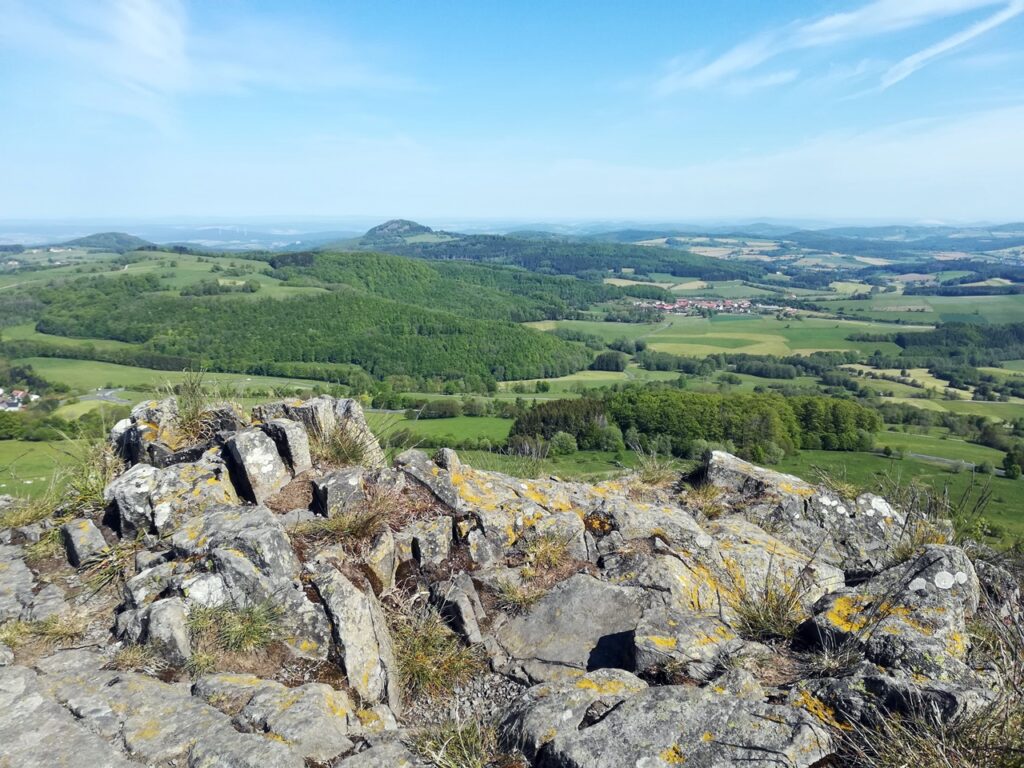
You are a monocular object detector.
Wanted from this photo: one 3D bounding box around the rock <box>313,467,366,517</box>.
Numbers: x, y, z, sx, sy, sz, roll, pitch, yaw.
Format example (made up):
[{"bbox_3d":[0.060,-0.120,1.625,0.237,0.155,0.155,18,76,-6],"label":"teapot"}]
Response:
[{"bbox_3d":[-0.780,0.486,3.500,0.252,0.180,0.200,-2,13,-10],"label":"rock"}]

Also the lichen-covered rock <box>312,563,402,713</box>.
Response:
[{"bbox_3d":[-0.516,0.824,2.550,0.240,0.377,0.330,-6,14,-24],"label":"lichen-covered rock"}]

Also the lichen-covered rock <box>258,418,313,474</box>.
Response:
[{"bbox_3d":[-1.252,0.345,4.250,0.220,0.300,0.220,-8,15,-34],"label":"lichen-covered rock"}]

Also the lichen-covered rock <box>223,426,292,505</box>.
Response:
[{"bbox_3d":[-1.199,0.385,3.650,0.295,0.312,0.240,-3,13,-15],"label":"lichen-covered rock"}]

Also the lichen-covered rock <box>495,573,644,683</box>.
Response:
[{"bbox_3d":[0.205,0.871,2.740,0.500,0.260,0.360,-2,12,-10],"label":"lichen-covered rock"}]

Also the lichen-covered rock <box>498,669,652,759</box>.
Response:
[{"bbox_3d":[0.164,0.937,2.200,0.480,0.163,0.270,0,12,0],"label":"lichen-covered rock"}]

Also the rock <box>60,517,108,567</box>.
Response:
[{"bbox_3d":[-2.001,0.737,3.600,0.210,0.200,0.180,-7,14,-29],"label":"rock"}]

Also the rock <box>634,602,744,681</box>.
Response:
[{"bbox_3d":[0.609,0.887,2.640,0.350,0.190,0.260,1,12,5],"label":"rock"}]

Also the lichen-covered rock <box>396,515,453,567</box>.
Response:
[{"bbox_3d":[-0.370,0.670,3.250,0.220,0.190,0.180,0,12,0],"label":"lichen-covered rock"}]

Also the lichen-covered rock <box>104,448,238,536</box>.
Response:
[{"bbox_3d":[-1.524,0.481,3.500,0.524,0.307,0.400,-2,13,-8],"label":"lichen-covered rock"}]

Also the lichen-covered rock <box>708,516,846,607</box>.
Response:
[{"bbox_3d":[1.077,0.724,3.120,0.520,0.260,0.360,-1,12,-5],"label":"lichen-covered rock"}]

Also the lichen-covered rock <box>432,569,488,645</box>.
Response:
[{"bbox_3d":[-0.196,0.808,2.800,0.180,0.211,0.180,-6,14,-24],"label":"lichen-covered rock"}]

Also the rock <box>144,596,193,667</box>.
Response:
[{"bbox_3d":[-1.273,0.913,2.850,0.160,0.220,0.170,-4,13,-20],"label":"rock"}]

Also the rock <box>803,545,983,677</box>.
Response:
[{"bbox_3d":[1.284,0.777,2.680,0.501,0.331,0.420,1,13,6],"label":"rock"}]

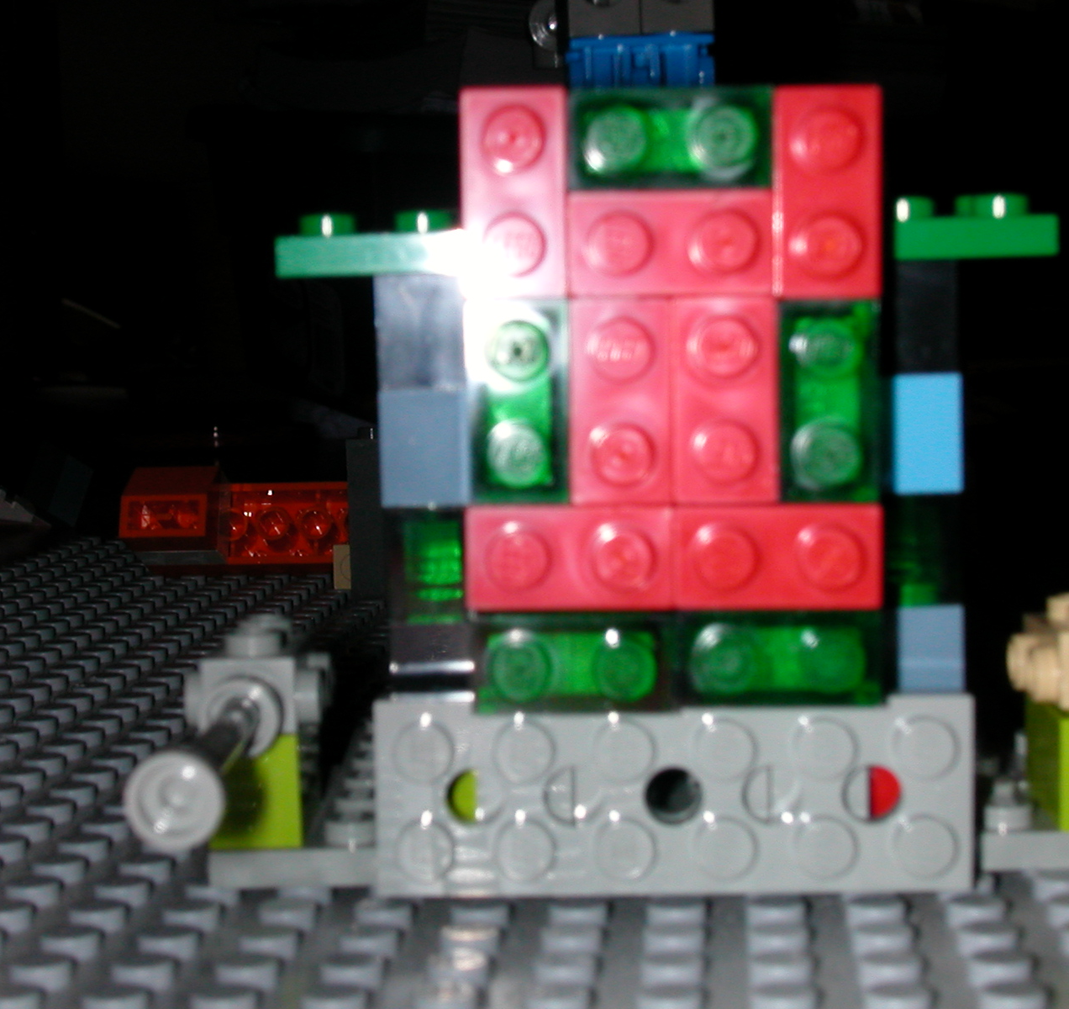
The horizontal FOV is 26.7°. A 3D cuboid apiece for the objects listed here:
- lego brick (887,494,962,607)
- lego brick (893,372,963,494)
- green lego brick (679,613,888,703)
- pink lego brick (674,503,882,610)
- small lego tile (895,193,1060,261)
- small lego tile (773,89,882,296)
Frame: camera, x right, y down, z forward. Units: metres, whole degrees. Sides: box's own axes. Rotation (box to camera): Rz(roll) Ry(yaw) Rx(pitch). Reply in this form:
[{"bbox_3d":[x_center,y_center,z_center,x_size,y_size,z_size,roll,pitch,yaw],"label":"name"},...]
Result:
[{"bbox_3d":[0.032,0.003,0.190,0.008,0.010,0.008,-2,5,2],"label":"lego brick"},{"bbox_3d":[0.031,-0.006,0.187,0.008,0.010,0.010,-1,5,3],"label":"lego brick"},{"bbox_3d":[0.019,0.012,0.178,0.016,0.008,0.011,0,4,2],"label":"green lego brick"},{"bbox_3d":[0.019,0.004,0.175,0.016,0.008,0.009,0,4,3],"label":"pink lego brick"},{"bbox_3d":[0.035,-0.023,0.190,0.016,0.005,0.015,-1,5,3],"label":"small lego tile"},{"bbox_3d":[0.023,-0.024,0.175,0.008,0.016,0.011,0,4,2],"label":"small lego tile"}]

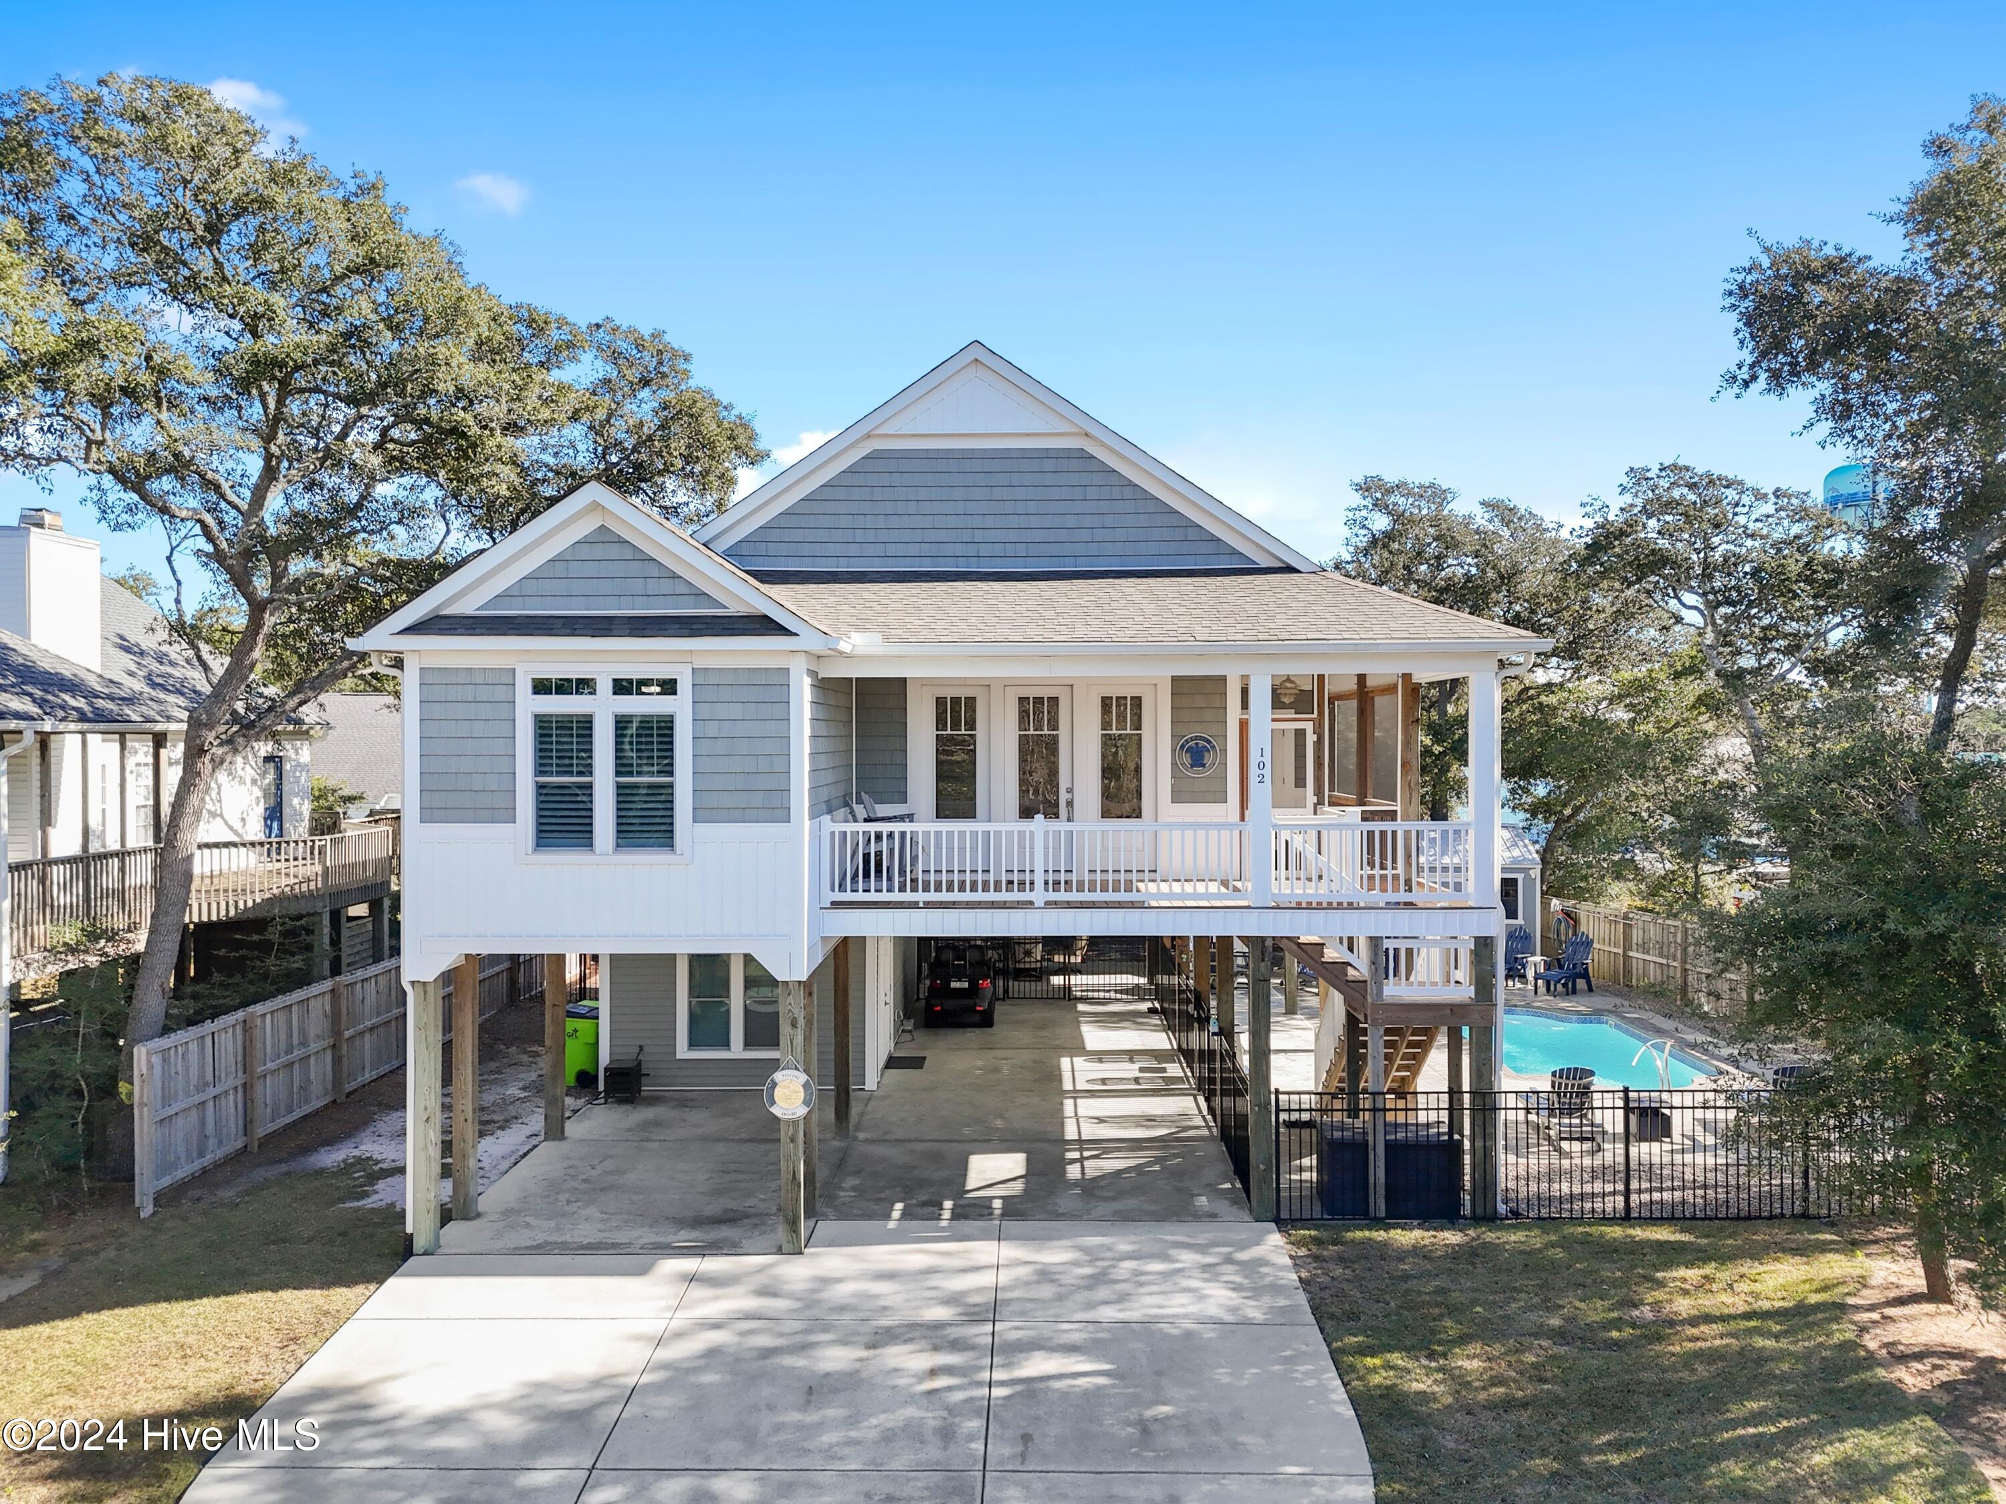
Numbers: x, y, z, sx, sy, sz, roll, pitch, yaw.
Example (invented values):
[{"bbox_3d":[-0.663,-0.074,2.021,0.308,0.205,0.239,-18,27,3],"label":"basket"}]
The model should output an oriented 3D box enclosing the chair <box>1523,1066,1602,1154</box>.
[{"bbox_3d":[6.850,4.328,17.092,0.730,1.000,0.900,-1,2,-23],"label":"chair"}]

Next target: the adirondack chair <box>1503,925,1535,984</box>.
[{"bbox_3d":[9.816,4.028,27.083,0.750,1.050,1.050,2,2,44],"label":"adirondack chair"}]

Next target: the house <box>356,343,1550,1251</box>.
[{"bbox_3d":[-0.243,-0.164,20.352,11.713,9.805,14.098,0,2,1],"label":"house"}]

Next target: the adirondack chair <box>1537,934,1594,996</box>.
[{"bbox_3d":[10.664,4.048,26.341,1.050,1.050,0.750,-1,2,-41],"label":"adirondack chair"}]

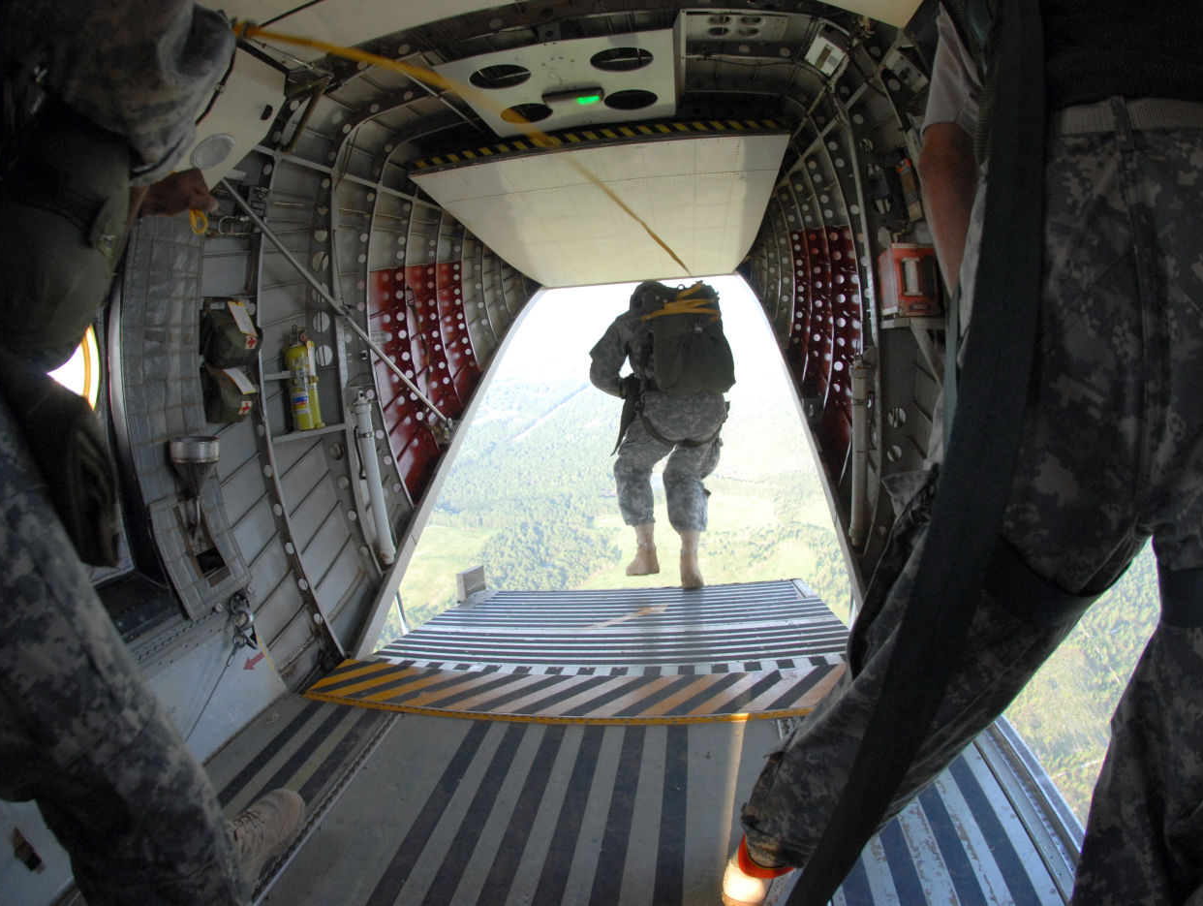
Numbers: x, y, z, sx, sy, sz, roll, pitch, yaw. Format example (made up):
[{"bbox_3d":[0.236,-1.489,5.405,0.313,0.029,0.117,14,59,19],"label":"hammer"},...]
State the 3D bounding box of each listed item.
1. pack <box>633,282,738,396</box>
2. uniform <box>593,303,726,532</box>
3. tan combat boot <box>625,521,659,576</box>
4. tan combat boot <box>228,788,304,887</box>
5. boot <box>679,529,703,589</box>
[{"bbox_3d":[0.418,-0.554,2.740,0.400,0.500,0.270,-7,-2,-17],"label":"pack"},{"bbox_3d":[0.296,-0.160,2.850,0.580,1.070,0.450,-7,4,-17],"label":"uniform"},{"bbox_3d":[0.209,0.500,2.900,0.110,0.260,0.290,-10,-5,-27],"label":"tan combat boot"},{"bbox_3d":[-0.750,0.756,1.150,0.115,0.250,0.300,0,12,18],"label":"tan combat boot"},{"bbox_3d":[0.454,0.537,2.870,0.110,0.270,0.290,-4,0,-4],"label":"boot"}]

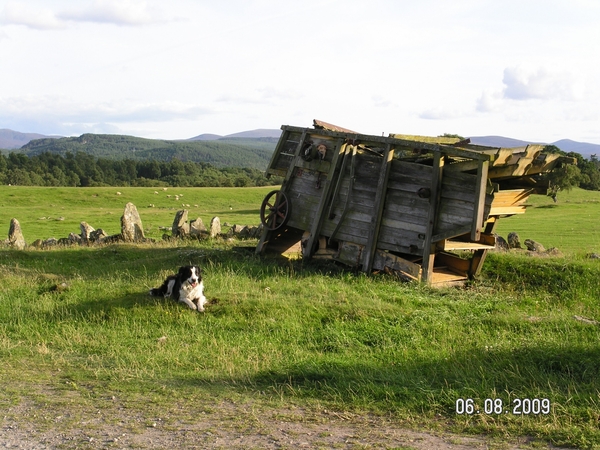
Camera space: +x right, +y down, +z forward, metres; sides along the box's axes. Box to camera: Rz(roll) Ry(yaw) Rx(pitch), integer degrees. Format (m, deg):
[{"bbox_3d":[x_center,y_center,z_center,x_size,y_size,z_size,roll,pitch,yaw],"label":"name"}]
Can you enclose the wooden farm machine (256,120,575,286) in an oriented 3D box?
[{"bbox_3d":[1.545,-0.339,14.481,4.050,1.900,1.650,13,10,33],"label":"wooden farm machine"}]

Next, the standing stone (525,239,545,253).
[{"bbox_3d":[4.895,0.438,19.900,0.420,0.320,0.320,0,4,0],"label":"standing stone"}]

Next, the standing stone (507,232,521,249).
[{"bbox_3d":[4.479,0.336,20.000,0.280,0.360,0.250,0,4,0],"label":"standing stone"}]

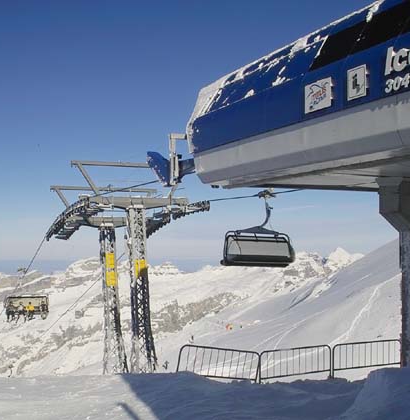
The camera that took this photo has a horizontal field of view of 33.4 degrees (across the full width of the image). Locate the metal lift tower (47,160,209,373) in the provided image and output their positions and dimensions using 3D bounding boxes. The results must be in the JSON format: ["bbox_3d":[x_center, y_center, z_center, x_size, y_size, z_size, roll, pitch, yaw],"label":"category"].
[{"bbox_3d":[-5.360,4.314,42.243,7.700,13.600,13.300,1,-3,-25],"label":"metal lift tower"}]

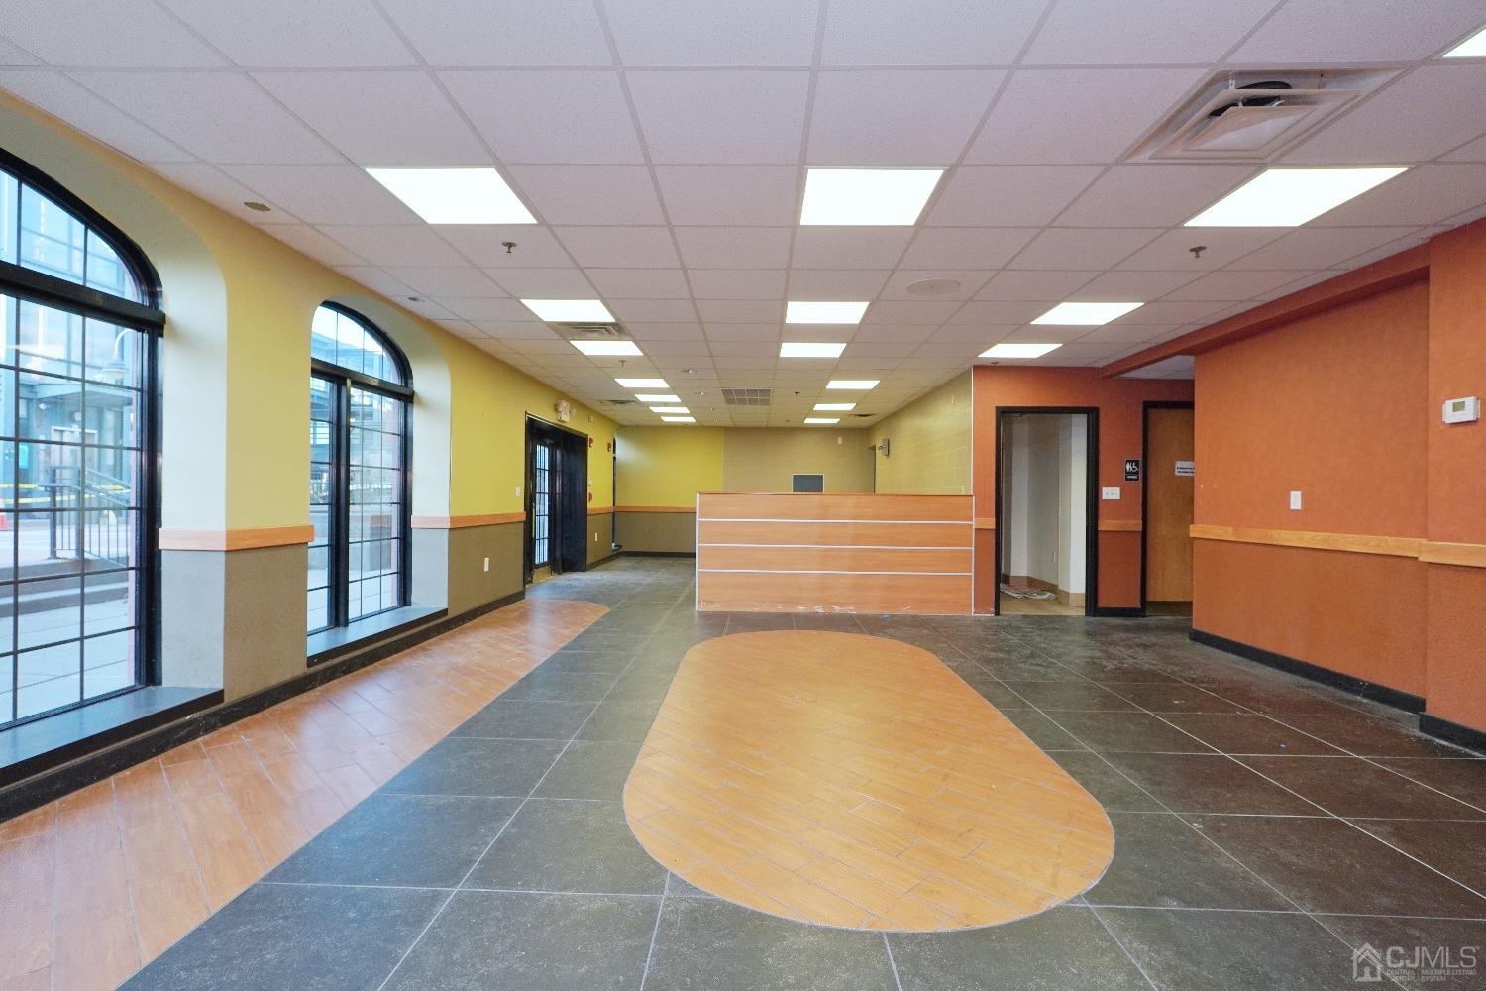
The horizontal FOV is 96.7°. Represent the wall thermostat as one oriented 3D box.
[{"bbox_3d":[3.416,-0.402,3.156,0.036,0.105,0.163,1,0,1],"label":"wall thermostat"}]

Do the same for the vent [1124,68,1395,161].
[{"bbox_3d":[1.767,-1.328,2.314,0.595,0.070,0.595,1,0,2],"label":"vent"}]

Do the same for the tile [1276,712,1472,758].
[{"bbox_3d":[3.142,1.214,3.324,0.579,0.012,0.595,1,0,1],"label":"tile"}]

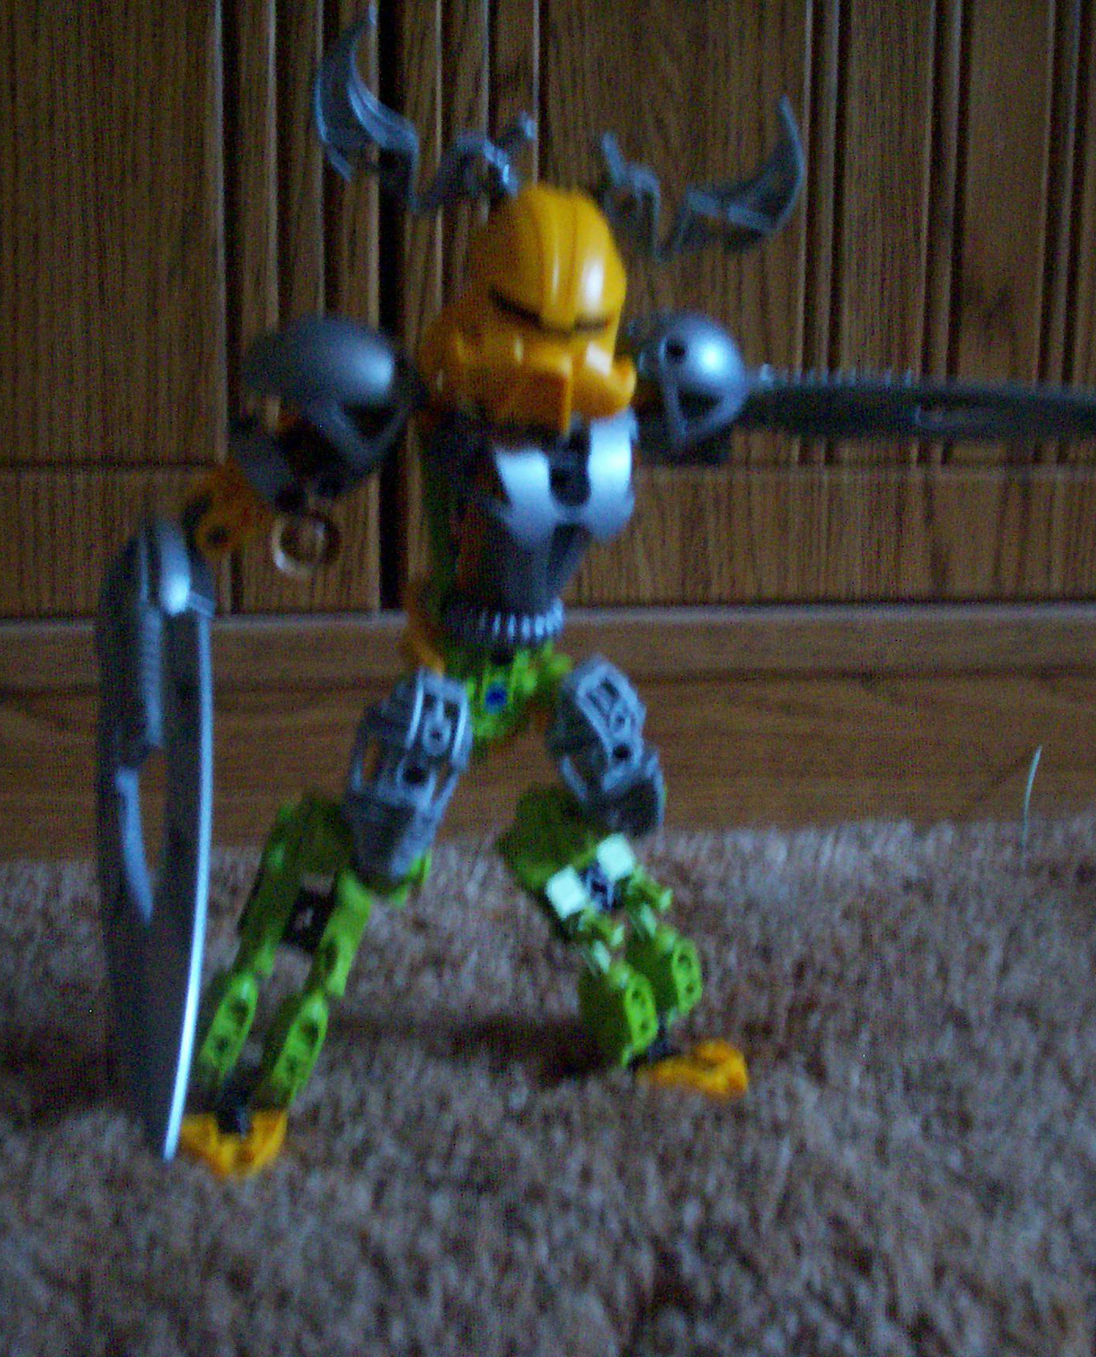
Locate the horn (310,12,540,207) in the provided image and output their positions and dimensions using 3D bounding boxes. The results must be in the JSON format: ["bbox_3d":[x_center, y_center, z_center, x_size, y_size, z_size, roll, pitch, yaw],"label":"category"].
[{"bbox_3d":[-0.024,-0.109,0.360,0.042,0.036,0.012,-4,10,-30],"label":"horn"}]

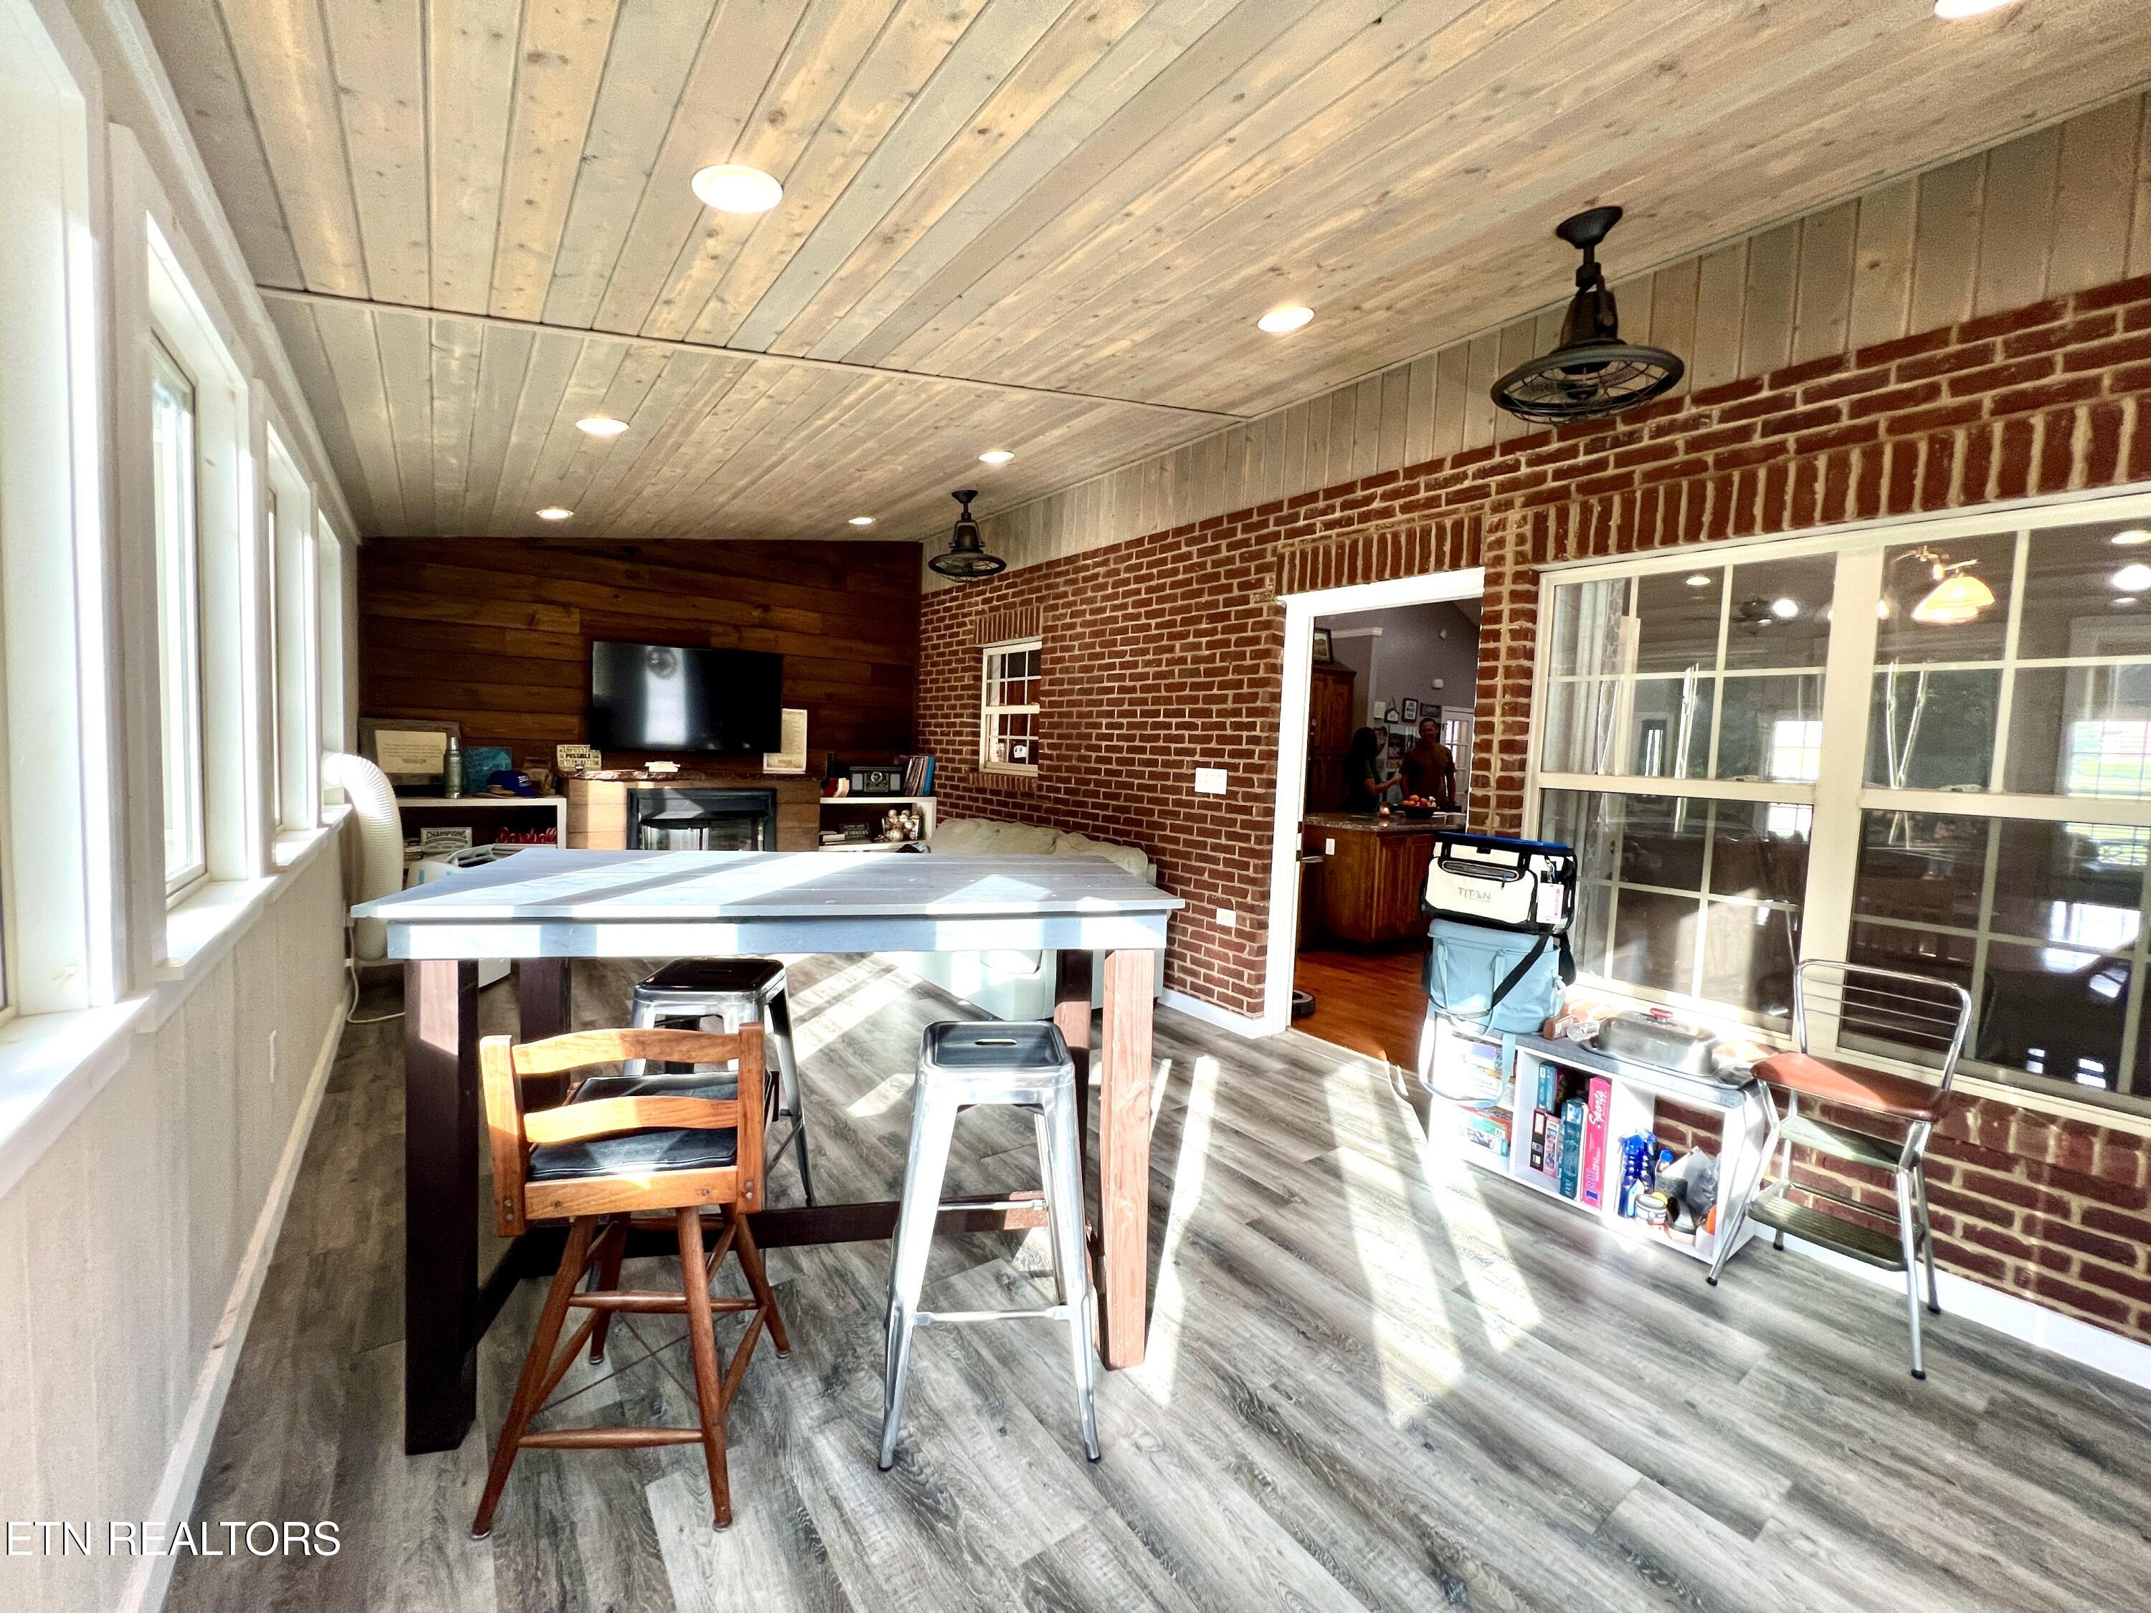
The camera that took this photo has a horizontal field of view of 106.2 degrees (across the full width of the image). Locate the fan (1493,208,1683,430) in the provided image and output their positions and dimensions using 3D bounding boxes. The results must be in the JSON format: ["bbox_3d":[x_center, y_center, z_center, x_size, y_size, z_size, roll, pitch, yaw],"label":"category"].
[{"bbox_3d":[1.500,-1.454,2.361,0.485,0.550,0.485,-1,5,-38],"label":"fan"}]

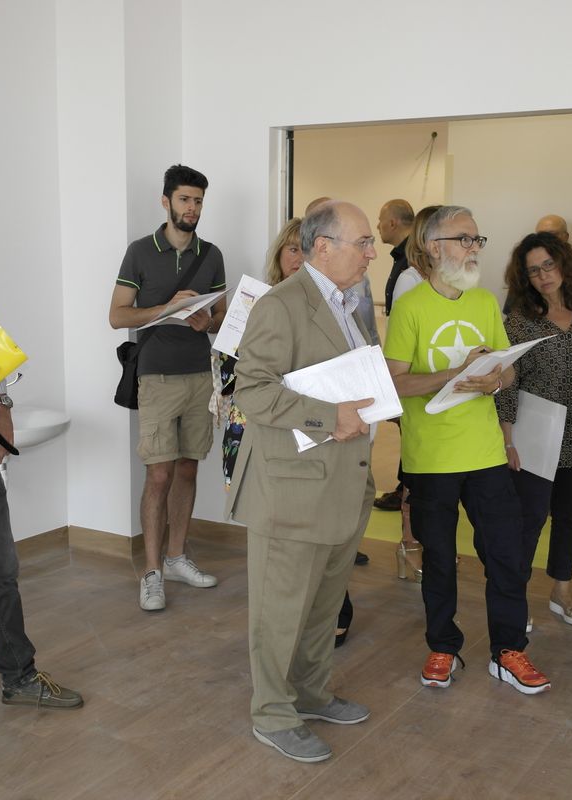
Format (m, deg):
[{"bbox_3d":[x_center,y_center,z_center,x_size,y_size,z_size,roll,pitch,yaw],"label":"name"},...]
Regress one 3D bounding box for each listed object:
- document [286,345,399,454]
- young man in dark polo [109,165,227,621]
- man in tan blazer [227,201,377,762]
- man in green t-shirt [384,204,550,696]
[{"bbox_3d":[0.167,-0.007,2.980,0.305,0.220,0.020,-19,6,8],"label":"document"},{"bbox_3d":[-0.528,-0.069,4.493,0.540,1.906,0.460,-2,9,-16],"label":"young man in dark polo"},{"bbox_3d":[0.055,0.243,3.141,0.480,1.697,0.540,4,9,22],"label":"man in tan blazer"},{"bbox_3d":[0.648,0.179,3.567,0.560,1.709,0.460,-1,9,-12],"label":"man in green t-shirt"}]

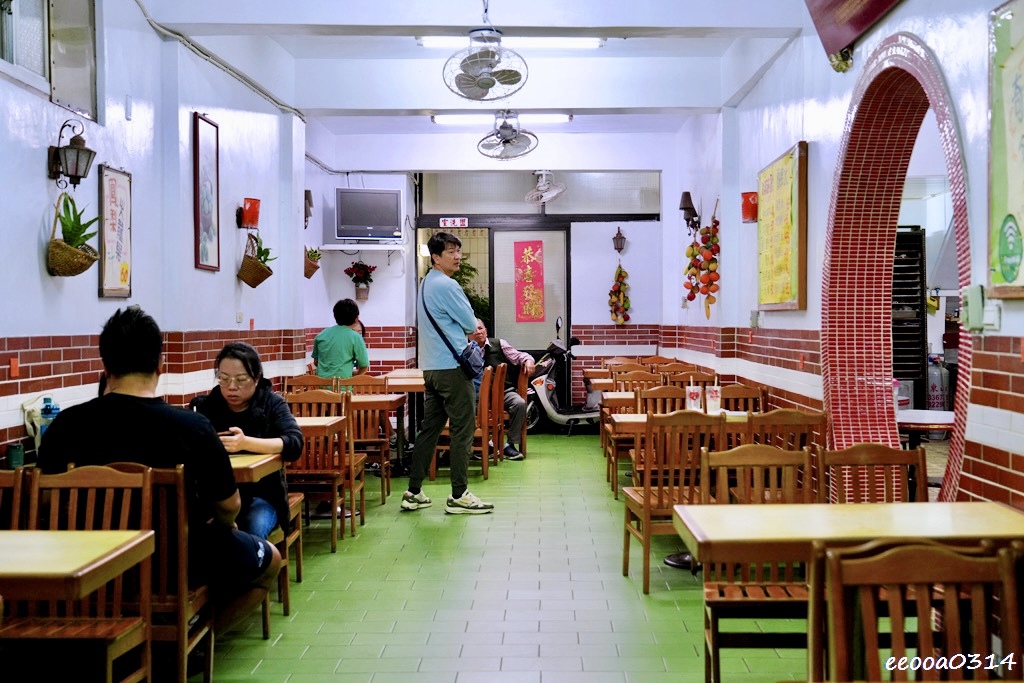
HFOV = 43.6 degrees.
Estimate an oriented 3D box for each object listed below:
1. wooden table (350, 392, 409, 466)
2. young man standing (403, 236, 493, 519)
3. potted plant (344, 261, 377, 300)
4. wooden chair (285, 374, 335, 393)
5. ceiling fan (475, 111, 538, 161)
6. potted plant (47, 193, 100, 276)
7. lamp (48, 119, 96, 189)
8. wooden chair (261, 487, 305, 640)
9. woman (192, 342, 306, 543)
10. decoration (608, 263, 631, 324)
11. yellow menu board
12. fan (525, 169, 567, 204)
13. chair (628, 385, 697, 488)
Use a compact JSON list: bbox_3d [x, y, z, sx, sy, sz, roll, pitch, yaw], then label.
[{"bbox_3d":[-1.220,0.738,8.325,1.000,0.735,0.620,0,1,1],"label":"wooden table"},{"bbox_3d":[-0.415,0.200,8.343,0.540,1.810,0.470,0,1,-24],"label":"young man standing"},{"bbox_3d":[-1.624,-0.655,13.740,0.340,0.430,0.250,0,1,1],"label":"potted plant"},{"bbox_3d":[-1.432,0.667,8.851,0.410,0.845,0.480,0,1,1],"label":"wooden chair"},{"bbox_3d":[-0.033,-1.690,10.500,0.500,0.410,0.490,0,1,1],"label":"ceiling fan"},{"bbox_3d":[-1.788,-0.435,5.209,0.140,0.330,0.220,0,1,1],"label":"potted plant"},{"bbox_3d":[-1.738,-0.742,5.080,0.170,0.280,0.145,0,1,1],"label":"lamp"},{"bbox_3d":[-1.128,0.756,5.391,0.420,0.860,0.480,0,1,1],"label":"wooden chair"},{"bbox_3d":[-1.081,0.581,5.009,0.480,1.160,0.720,0,1,1],"label":"woman"},{"bbox_3d":[1.106,-0.494,13.170,0.225,0.640,0.140,0,1,1],"label":"decoration"},{"bbox_3d":[1.675,-0.675,8.013,0.050,0.950,1.420,0,1,1],"label":"yellow menu board"},{"bbox_3d":[0.340,-1.564,13.000,0.420,0.345,0.420,0,1,0],"label":"fan"},{"bbox_3d":[0.924,0.708,7.400,0.430,0.850,0.480,0,1,1],"label":"chair"}]

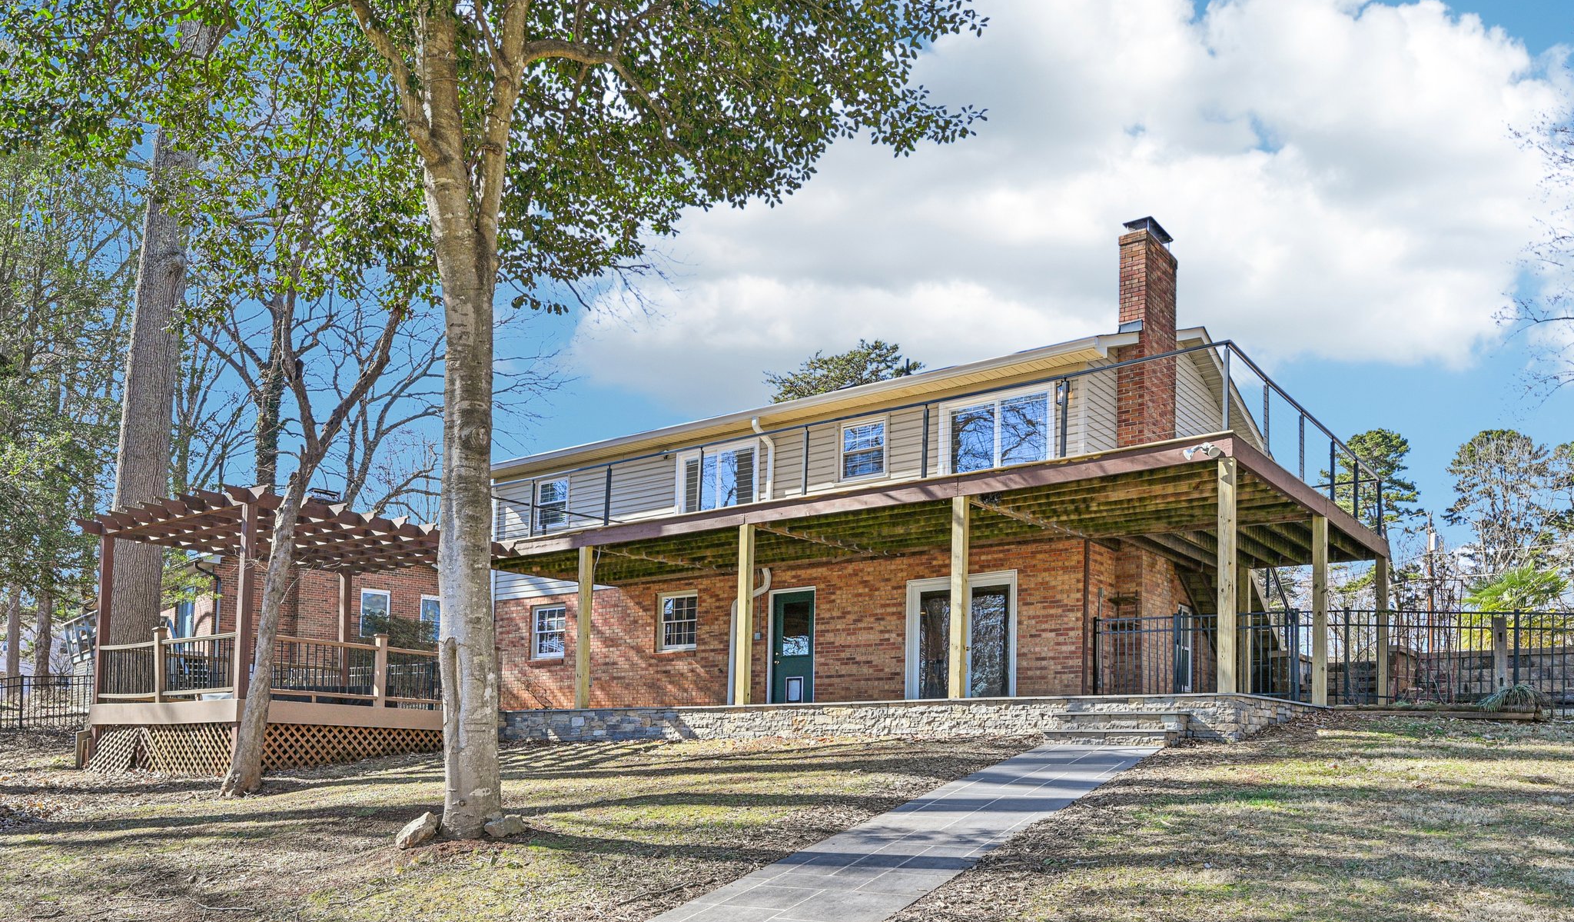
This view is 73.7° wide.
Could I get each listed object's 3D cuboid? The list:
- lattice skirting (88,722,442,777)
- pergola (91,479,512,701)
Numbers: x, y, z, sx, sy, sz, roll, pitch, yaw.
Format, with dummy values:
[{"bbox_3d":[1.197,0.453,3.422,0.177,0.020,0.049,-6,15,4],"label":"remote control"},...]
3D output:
[{"bbox_3d":[-7.931,4.571,16.957,5.100,0.640,4.100,-10,-17,39],"label":"lattice skirting"},{"bbox_3d":[-7.988,2.617,17.565,5.300,2.900,4.750,-10,-17,39],"label":"pergola"}]

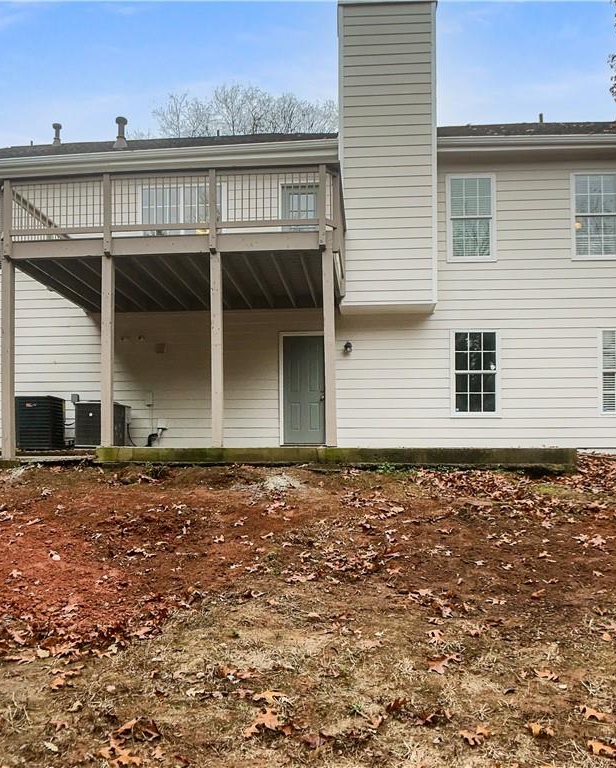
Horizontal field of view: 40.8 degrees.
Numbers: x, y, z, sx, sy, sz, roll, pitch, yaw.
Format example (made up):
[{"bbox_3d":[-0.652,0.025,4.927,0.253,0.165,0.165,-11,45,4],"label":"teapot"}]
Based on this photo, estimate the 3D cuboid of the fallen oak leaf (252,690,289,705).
[{"bbox_3d":[-0.183,1.533,4.050,0.165,0.030,0.110,0,3,0],"label":"fallen oak leaf"}]

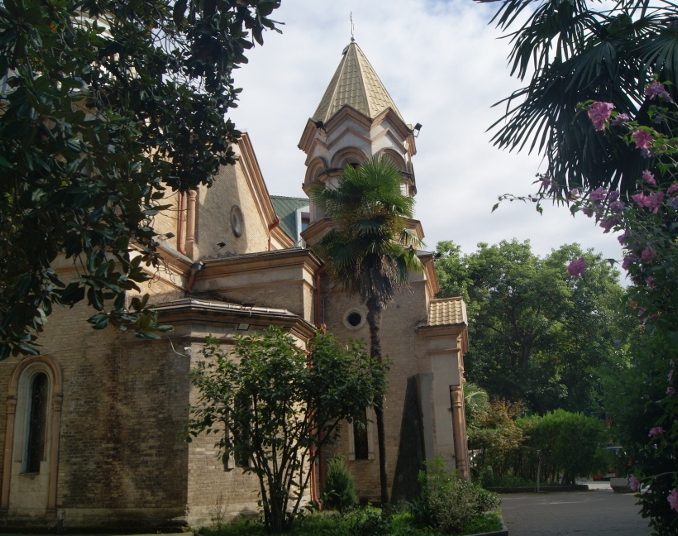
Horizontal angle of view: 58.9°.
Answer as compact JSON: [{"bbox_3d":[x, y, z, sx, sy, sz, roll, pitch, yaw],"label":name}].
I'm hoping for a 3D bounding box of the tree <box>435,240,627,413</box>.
[{"bbox_3d":[8.885,3.806,27.189,9.408,9.924,8.820,-6,-15,11],"label":"tree"}]

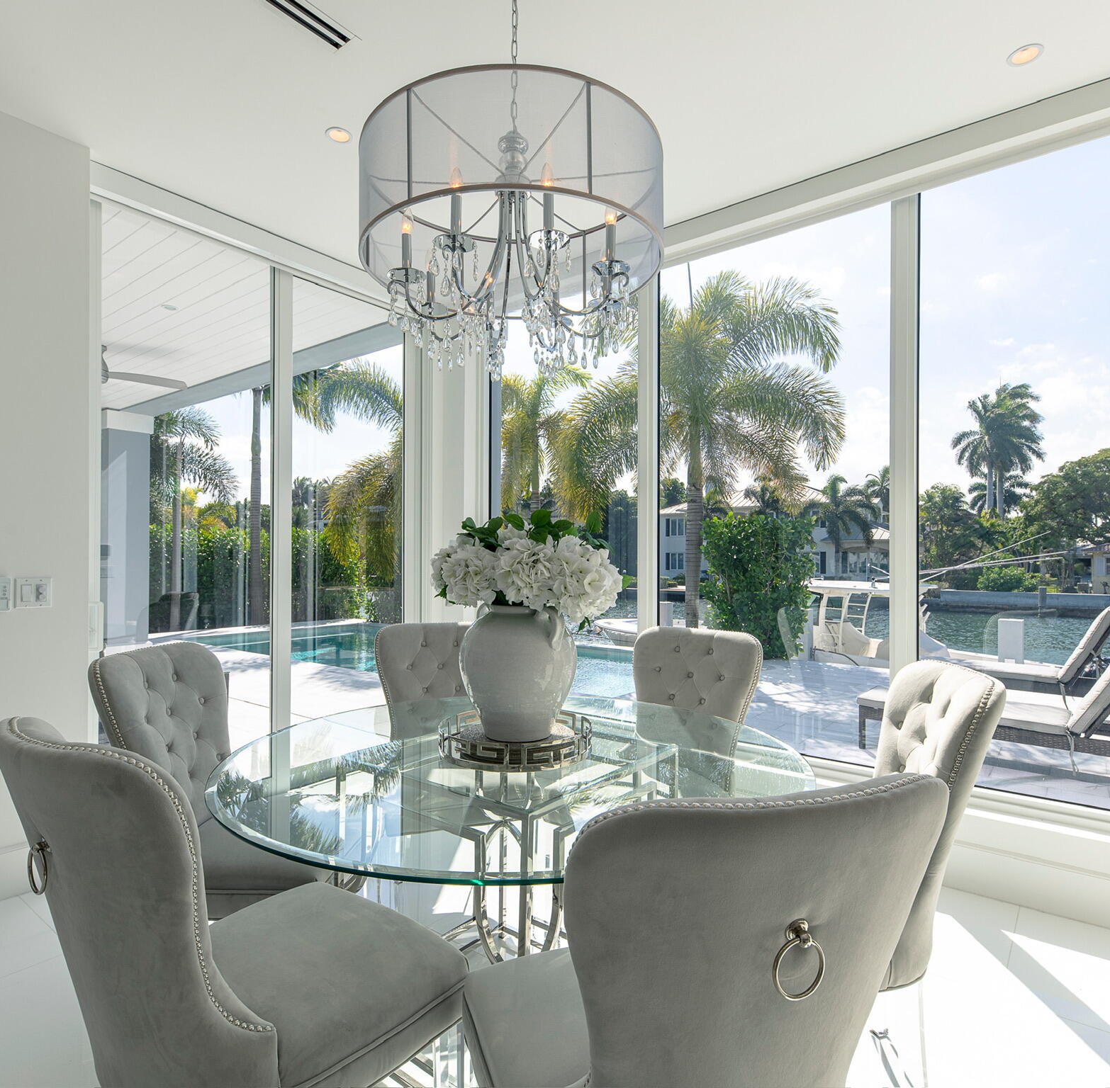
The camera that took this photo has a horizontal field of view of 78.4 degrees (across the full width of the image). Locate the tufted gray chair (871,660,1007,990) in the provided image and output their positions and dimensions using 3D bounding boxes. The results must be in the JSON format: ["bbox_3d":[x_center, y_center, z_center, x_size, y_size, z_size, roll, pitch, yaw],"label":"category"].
[{"bbox_3d":[0.723,0.826,1.694,0.650,1.010,0.520,0,-1,-8],"label":"tufted gray chair"}]

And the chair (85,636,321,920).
[{"bbox_3d":[-1.073,0.858,2.322,0.710,1.000,0.550,0,-1,13],"label":"chair"}]

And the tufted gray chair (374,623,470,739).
[{"bbox_3d":[-0.439,0.854,2.682,0.550,1.010,0.700,0,-1,-12],"label":"tufted gray chair"}]

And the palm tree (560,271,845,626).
[{"bbox_3d":[2.166,-1.210,10.000,4.200,5.600,4.000,0,-1,0],"label":"palm tree"}]

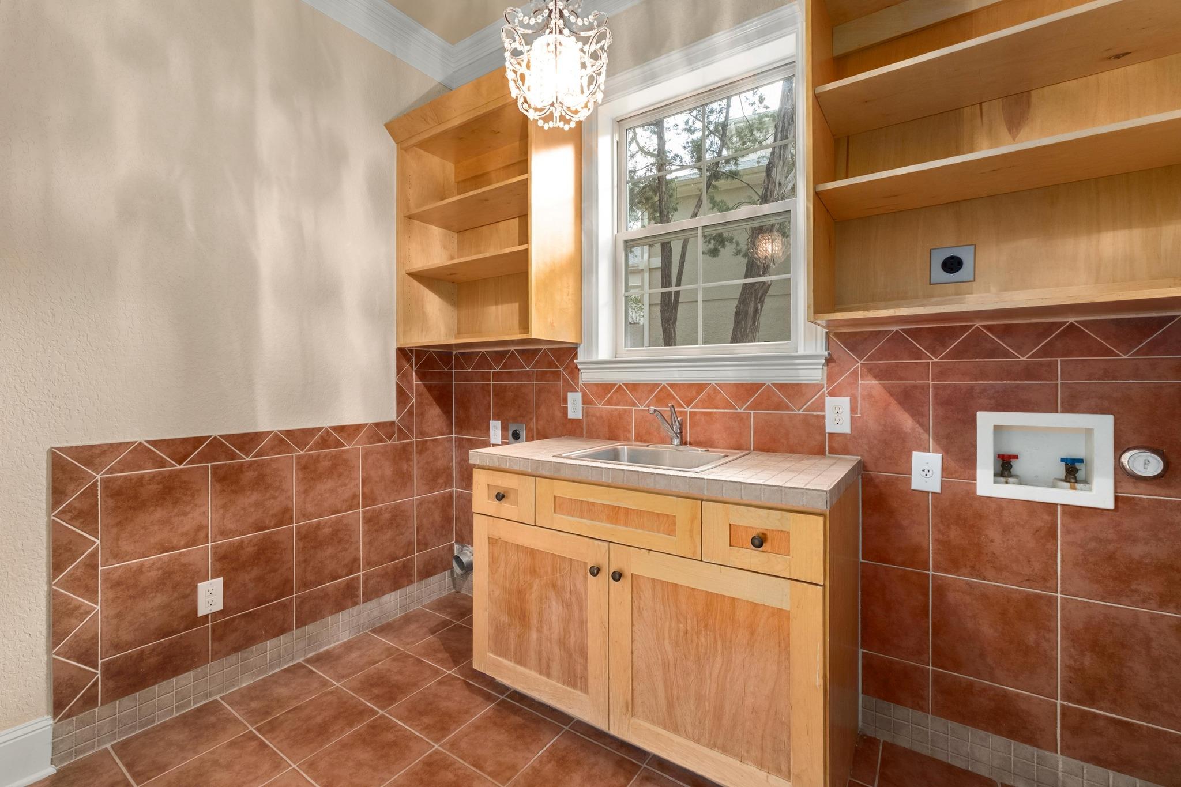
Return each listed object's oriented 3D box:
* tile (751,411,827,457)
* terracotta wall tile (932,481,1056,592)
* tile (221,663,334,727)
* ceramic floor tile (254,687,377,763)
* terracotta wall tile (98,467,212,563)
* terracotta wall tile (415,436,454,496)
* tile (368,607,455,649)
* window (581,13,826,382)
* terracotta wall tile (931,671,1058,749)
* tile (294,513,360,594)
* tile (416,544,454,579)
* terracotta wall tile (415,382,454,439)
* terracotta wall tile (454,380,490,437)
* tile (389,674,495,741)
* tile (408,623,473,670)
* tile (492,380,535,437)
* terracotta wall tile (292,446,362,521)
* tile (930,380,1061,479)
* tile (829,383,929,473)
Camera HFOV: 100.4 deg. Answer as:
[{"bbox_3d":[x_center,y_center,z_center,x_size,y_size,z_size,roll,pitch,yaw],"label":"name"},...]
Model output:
[{"bbox_3d":[0.722,0.143,1.794,0.248,0.143,0.010,1,1,34],"label":"tile"},{"bbox_3d":[1.219,0.425,1.495,0.299,0.301,0.010,0,1,34],"label":"terracotta wall tile"},{"bbox_3d":[-1.224,1.177,1.933,0.296,0.010,0.302,0,1,34],"label":"tile"},{"bbox_3d":[-0.972,1.175,1.763,0.299,0.010,0.299,1,1,34],"label":"ceramic floor tile"},{"bbox_3d":[-1.526,0.420,1.736,0.010,0.298,0.296,1,1,34],"label":"terracotta wall tile"},{"bbox_3d":[-0.860,0.403,2.721,0.010,0.298,0.260,1,1,34],"label":"terracotta wall tile"},{"bbox_3d":[-0.879,1.163,2.437,0.291,0.010,0.299,1,1,34],"label":"tile"},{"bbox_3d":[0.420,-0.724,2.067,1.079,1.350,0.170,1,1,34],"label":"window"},{"bbox_3d":[1.205,0.946,1.479,0.292,0.143,0.010,1,1,34],"label":"terracotta wall tile"},{"bbox_3d":[-1.188,0.715,2.241,0.010,0.298,0.296,1,1,34],"label":"tile"},{"bbox_3d":[-0.860,0.937,2.730,0.010,0.150,0.260,1,1,34],"label":"tile"},{"bbox_3d":[-0.853,0.098,2.697,0.010,0.297,0.255,1,1,34],"label":"terracotta wall tile"},{"bbox_3d":[-0.650,0.098,2.735,0.294,0.302,0.010,1,1,34],"label":"terracotta wall tile"},{"bbox_3d":[-0.546,1.171,1.841,0.299,0.010,0.302,1,1,34],"label":"tile"},{"bbox_3d":[-0.630,1.171,2.275,0.299,0.010,0.300,0,1,34],"label":"tile"},{"bbox_3d":[-0.398,0.099,2.553,0.295,0.299,0.010,1,1,34],"label":"tile"},{"bbox_3d":[-1.194,0.414,2.247,0.010,0.303,0.300,0,1,34],"label":"terracotta wall tile"},{"bbox_3d":[1.210,0.118,1.480,0.295,0.302,0.010,1,1,34],"label":"tile"},{"bbox_3d":[0.960,0.115,1.649,0.299,0.302,0.010,1,1,34],"label":"tile"}]

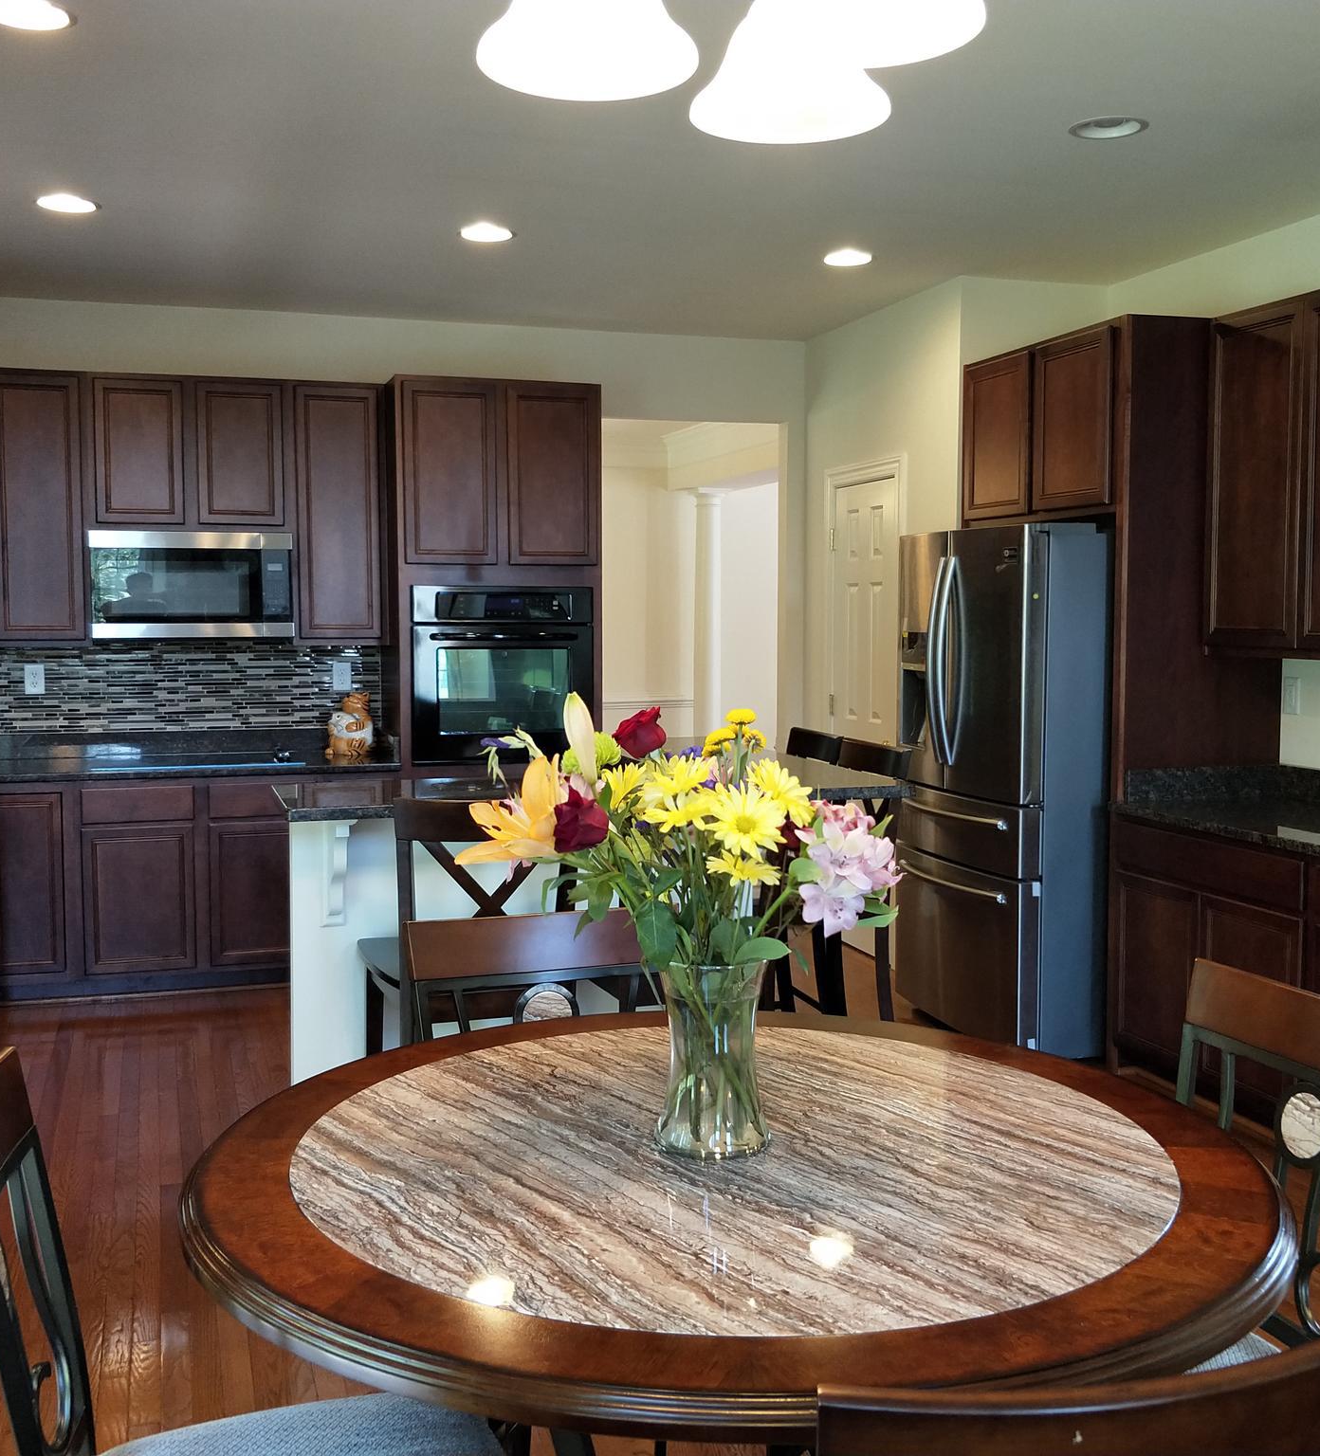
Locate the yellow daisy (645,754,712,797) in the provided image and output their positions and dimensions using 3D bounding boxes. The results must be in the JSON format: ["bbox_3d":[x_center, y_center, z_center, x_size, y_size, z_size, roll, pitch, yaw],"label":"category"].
[{"bbox_3d":[0.026,0.065,1.950,0.093,0.062,0.080,0,5,3],"label":"yellow daisy"}]

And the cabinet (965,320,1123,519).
[{"bbox_3d":[1.600,-1.045,4.966,0.632,0.597,0.930,-2,5,-20],"label":"cabinet"}]

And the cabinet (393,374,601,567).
[{"bbox_3d":[-0.746,-1.060,6.002,0.851,0.754,0.630,-2,5,-20],"label":"cabinet"}]

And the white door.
[{"bbox_3d":[0.914,-0.032,6.246,0.050,2.050,0.600,-2,6,-19],"label":"white door"}]

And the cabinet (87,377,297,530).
[{"bbox_3d":[-1.910,-1.103,5.757,0.765,0.620,0.330,-2,6,-19],"label":"cabinet"}]

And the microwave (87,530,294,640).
[{"bbox_3d":[-1.918,-0.583,5.755,0.763,0.416,0.405,-2,5,-20],"label":"microwave"}]

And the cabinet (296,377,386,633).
[{"bbox_3d":[-1.384,-0.897,5.959,0.387,1.072,0.330,-2,5,-20],"label":"cabinet"}]

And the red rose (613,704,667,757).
[{"bbox_3d":[-0.029,0.005,2.000,0.076,0.078,0.076,0,5,0],"label":"red rose"}]

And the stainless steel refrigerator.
[{"bbox_3d":[1.419,0.197,5.050,0.870,1.800,0.880,-2,6,-19],"label":"stainless steel refrigerator"}]

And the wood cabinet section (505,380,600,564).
[{"bbox_3d":[-0.526,-1.060,6.018,0.410,0.745,0.550,-2,5,-19],"label":"wood cabinet section"}]

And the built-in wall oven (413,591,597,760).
[{"bbox_3d":[-0.725,-0.247,6.027,0.759,0.705,0.590,-2,5,-20],"label":"built-in wall oven"}]

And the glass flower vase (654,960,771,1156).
[{"bbox_3d":[0.078,0.481,2.056,0.168,0.262,0.168,0,5,0],"label":"glass flower vase"}]

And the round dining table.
[{"bbox_3d":[0.080,0.922,1.711,1.210,0.925,1.210,-2,5,-20],"label":"round dining table"}]

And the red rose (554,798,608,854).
[{"bbox_3d":[-0.109,0.133,1.930,0.077,0.079,0.075,0,5,0],"label":"red rose"}]

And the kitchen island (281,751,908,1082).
[{"bbox_3d":[-0.301,0.650,3.832,1.475,1.100,1.260,-2,5,-20],"label":"kitchen island"}]

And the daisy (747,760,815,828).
[{"bbox_3d":[0.169,0.090,1.950,0.090,0.088,0.060,-2,6,-17],"label":"daisy"}]

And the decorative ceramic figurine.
[{"bbox_3d":[-1.292,-0.020,5.893,0.170,0.280,0.170,-5,7,-42],"label":"decorative ceramic figurine"}]

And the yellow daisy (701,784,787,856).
[{"bbox_3d":[0.114,0.125,1.910,0.115,0.100,0.055,-1,5,-3],"label":"yellow daisy"}]

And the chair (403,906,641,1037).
[{"bbox_3d":[-0.145,0.856,2.567,0.520,0.970,0.570,-2,6,-17],"label":"chair"}]

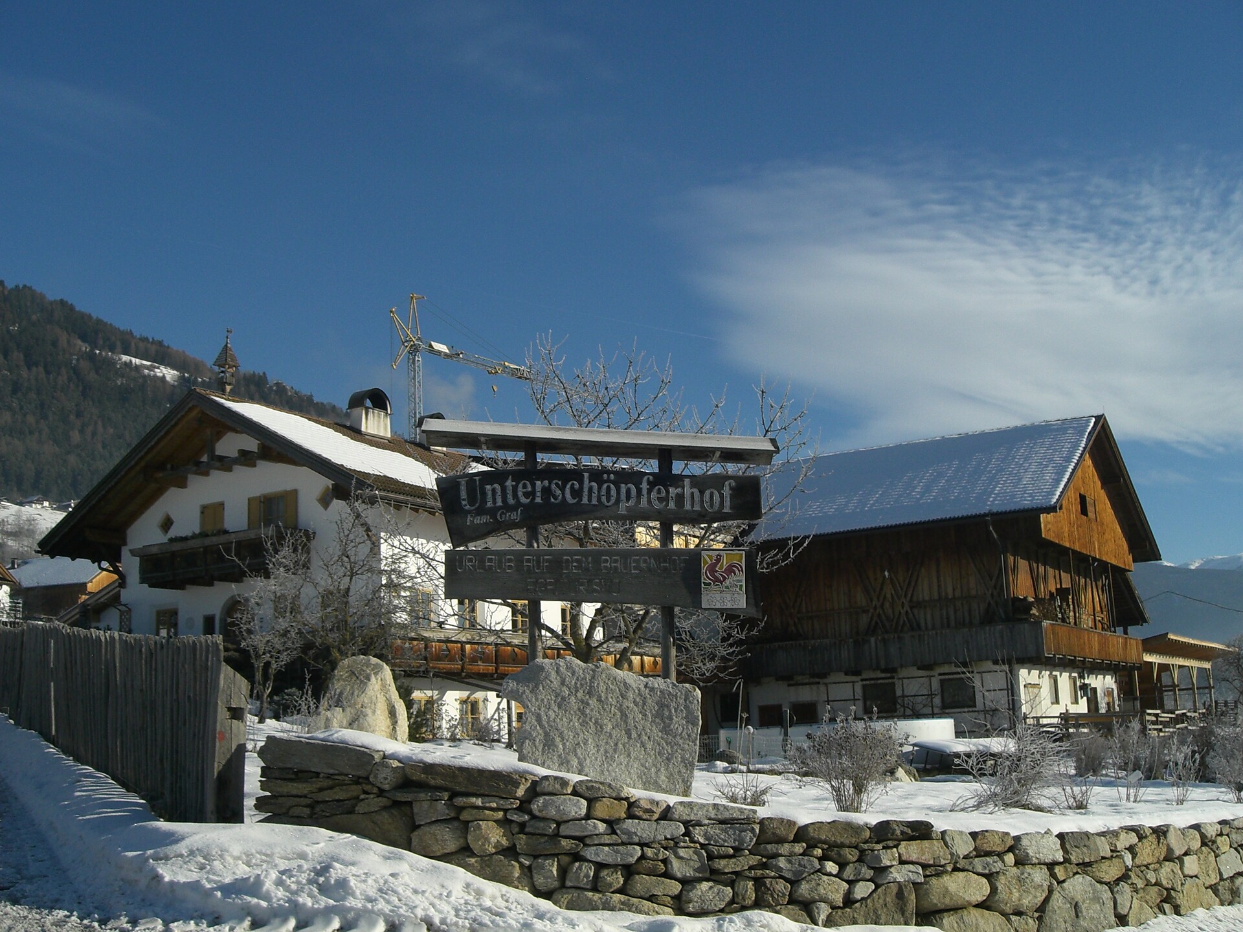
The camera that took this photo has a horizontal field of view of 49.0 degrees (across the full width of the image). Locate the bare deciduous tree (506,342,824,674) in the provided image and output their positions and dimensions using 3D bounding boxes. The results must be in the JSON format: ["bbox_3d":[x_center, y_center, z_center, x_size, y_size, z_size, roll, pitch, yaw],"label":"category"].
[{"bbox_3d":[0.548,1.124,20.000,4.529,6.017,4.400,-3,-11,1],"label":"bare deciduous tree"}]

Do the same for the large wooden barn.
[{"bbox_3d":[13.771,5.048,56.627,13.596,12.522,18.911,-9,-13,31],"label":"large wooden barn"}]

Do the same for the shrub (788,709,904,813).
[{"bbox_3d":[2.257,2.959,13.700,1.154,1.042,1.050,-4,-11,8],"label":"shrub"}]

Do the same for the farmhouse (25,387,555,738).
[{"bbox_3d":[-8.887,3.775,44.121,13.811,10.851,12.726,-9,-13,31],"label":"farmhouse"}]

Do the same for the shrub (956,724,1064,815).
[{"bbox_3d":[3.829,2.956,13.400,1.055,0.878,1.000,-5,-12,15],"label":"shrub"}]

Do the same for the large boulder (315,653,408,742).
[{"bbox_3d":[-2.713,2.431,14.200,0.961,0.920,0.800,0,-12,-11],"label":"large boulder"}]

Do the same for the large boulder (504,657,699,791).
[{"bbox_3d":[-0.193,2.355,12.300,1.741,1.222,0.800,-2,-11,-1],"label":"large boulder"}]

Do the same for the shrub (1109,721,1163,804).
[{"bbox_3d":[5.356,3.067,14.200,0.539,0.860,0.500,-6,-12,19],"label":"shrub"}]

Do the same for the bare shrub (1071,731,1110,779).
[{"bbox_3d":[6.696,4.143,19.500,0.538,0.659,0.550,-6,-12,18],"label":"bare shrub"}]

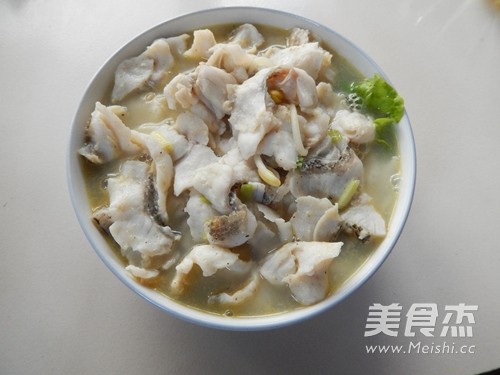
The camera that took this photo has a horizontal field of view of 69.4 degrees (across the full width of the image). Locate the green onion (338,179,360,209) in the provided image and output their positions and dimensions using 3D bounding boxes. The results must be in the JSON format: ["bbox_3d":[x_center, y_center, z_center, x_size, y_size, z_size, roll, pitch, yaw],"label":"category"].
[{"bbox_3d":[0.061,0.004,0.222,0.006,0.005,0.022,31,73,9],"label":"green onion"}]

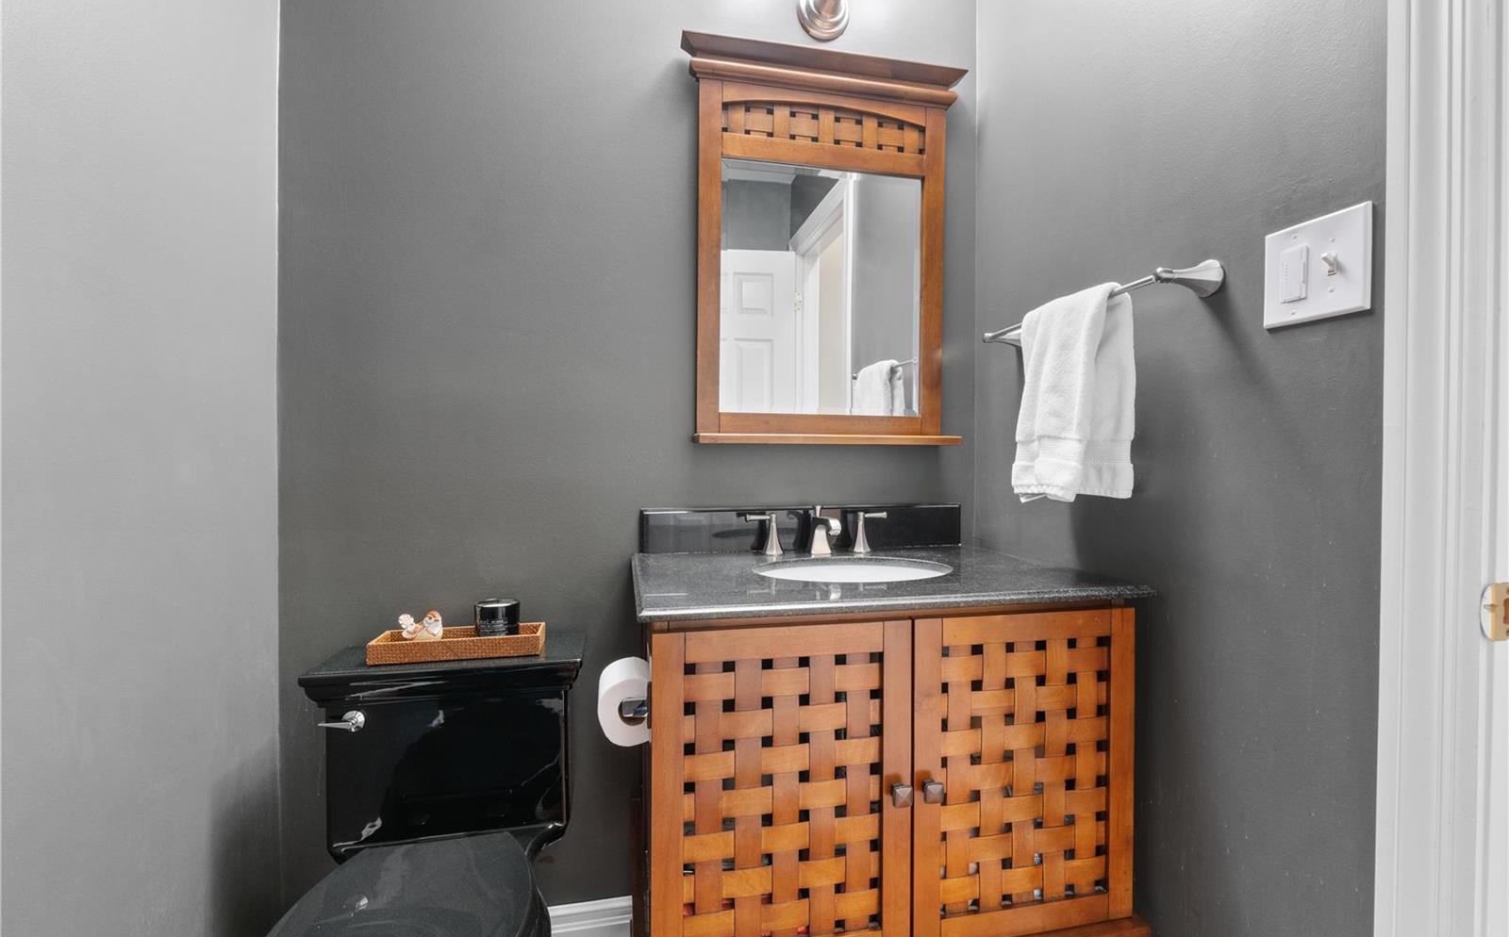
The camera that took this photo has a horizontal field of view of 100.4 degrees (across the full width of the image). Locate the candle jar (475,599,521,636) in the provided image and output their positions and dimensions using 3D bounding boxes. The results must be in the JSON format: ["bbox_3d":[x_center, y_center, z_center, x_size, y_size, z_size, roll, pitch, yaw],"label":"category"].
[{"bbox_3d":[-0.491,0.300,1.204,0.081,0.089,0.081,0,1,-12],"label":"candle jar"}]

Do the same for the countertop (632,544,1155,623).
[{"bbox_3d":[0.183,0.193,1.167,0.797,0.019,0.543,0,1,-12],"label":"countertop"}]

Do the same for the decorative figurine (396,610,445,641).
[{"bbox_3d":[-0.623,0.305,1.175,0.080,0.078,0.052,0,1,28],"label":"decorative figurine"}]

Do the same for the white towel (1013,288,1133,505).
[{"bbox_3d":[0.538,-0.115,1.083,0.065,0.345,0.246,0,1,-12],"label":"white towel"}]

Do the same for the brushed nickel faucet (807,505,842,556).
[{"bbox_3d":[0.149,0.133,1.319,0.045,0.099,0.146,0,1,-12],"label":"brushed nickel faucet"}]

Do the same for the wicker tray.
[{"bbox_3d":[-0.552,0.331,1.192,0.294,0.038,0.097,0,1,-12],"label":"wicker tray"}]

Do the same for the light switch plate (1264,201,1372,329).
[{"bbox_3d":[0.681,-0.242,0.768,0.016,0.120,0.120,0,1,-12],"label":"light switch plate"}]

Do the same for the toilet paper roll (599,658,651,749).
[{"bbox_3d":[-0.191,0.359,0.978,0.104,0.104,0.102,0,1,-12],"label":"toilet paper roll"}]

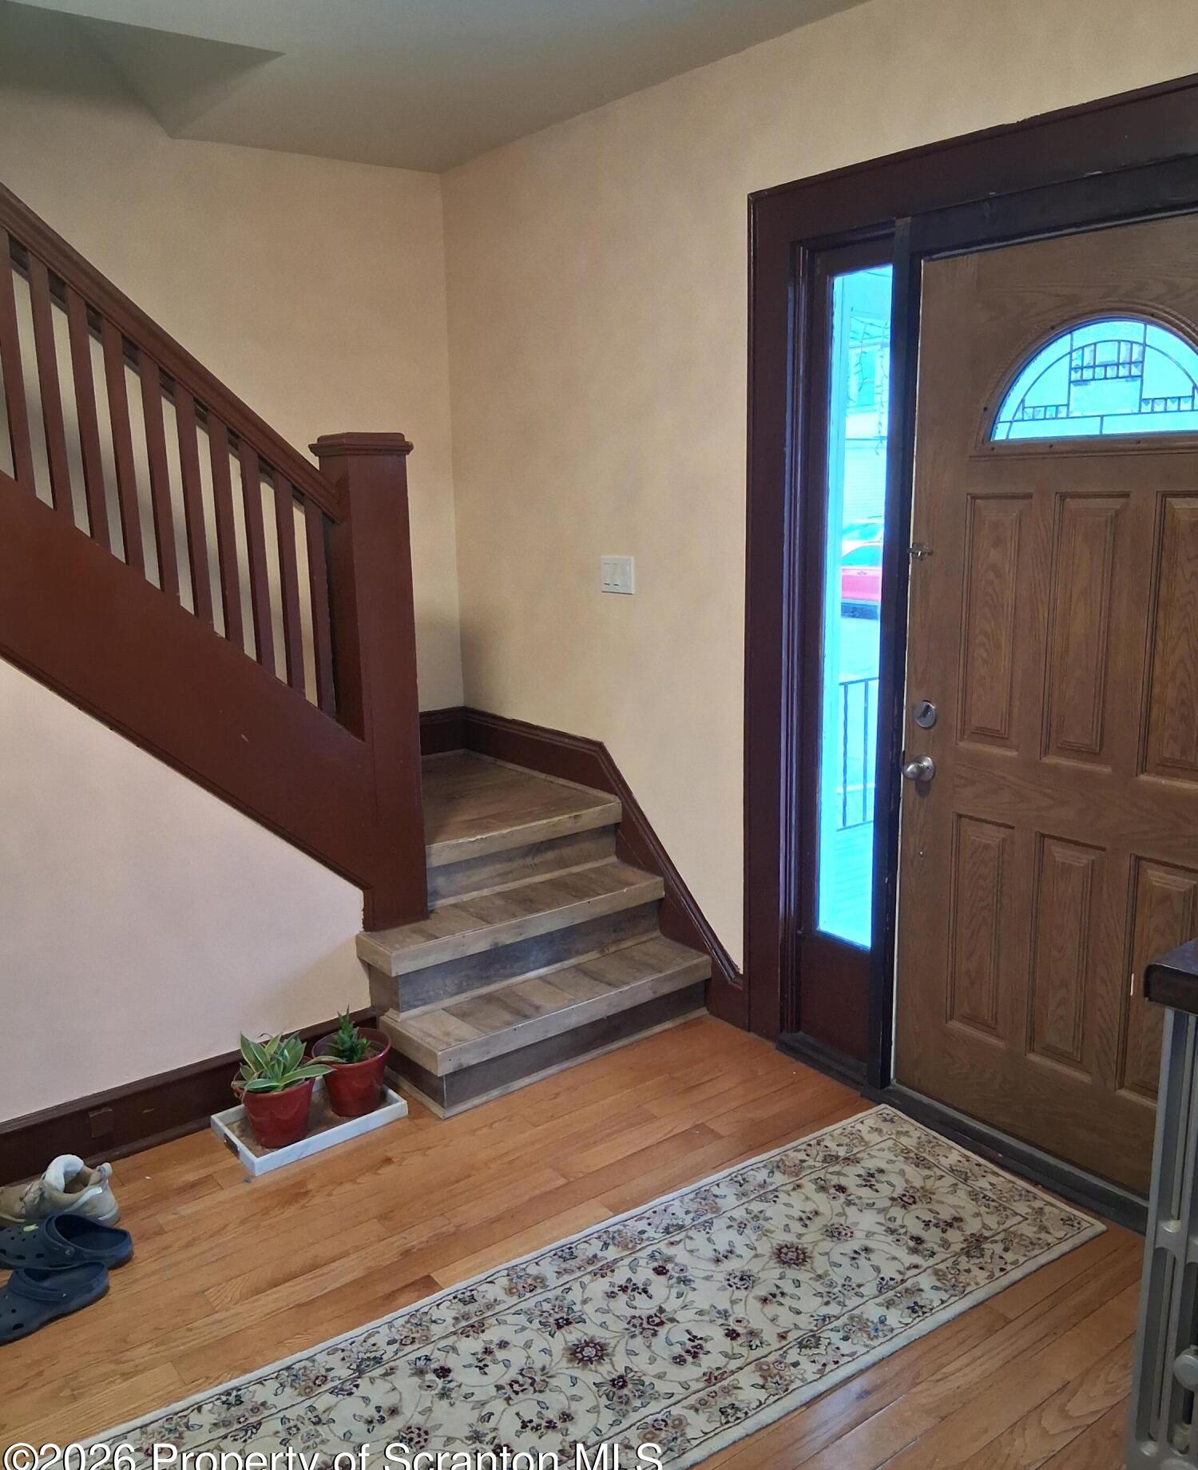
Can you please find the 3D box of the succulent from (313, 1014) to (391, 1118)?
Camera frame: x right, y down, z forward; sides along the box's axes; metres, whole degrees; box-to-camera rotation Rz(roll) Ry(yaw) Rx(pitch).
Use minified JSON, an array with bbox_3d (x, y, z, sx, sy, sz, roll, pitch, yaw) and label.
[{"bbox_3d":[-0.645,0.850,3.143,0.200,0.260,0.200,-1,12,0],"label":"succulent"}]

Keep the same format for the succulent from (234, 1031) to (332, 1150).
[{"bbox_3d":[-0.795,0.875,3.005,0.225,0.275,0.215,-1,12,0],"label":"succulent"}]

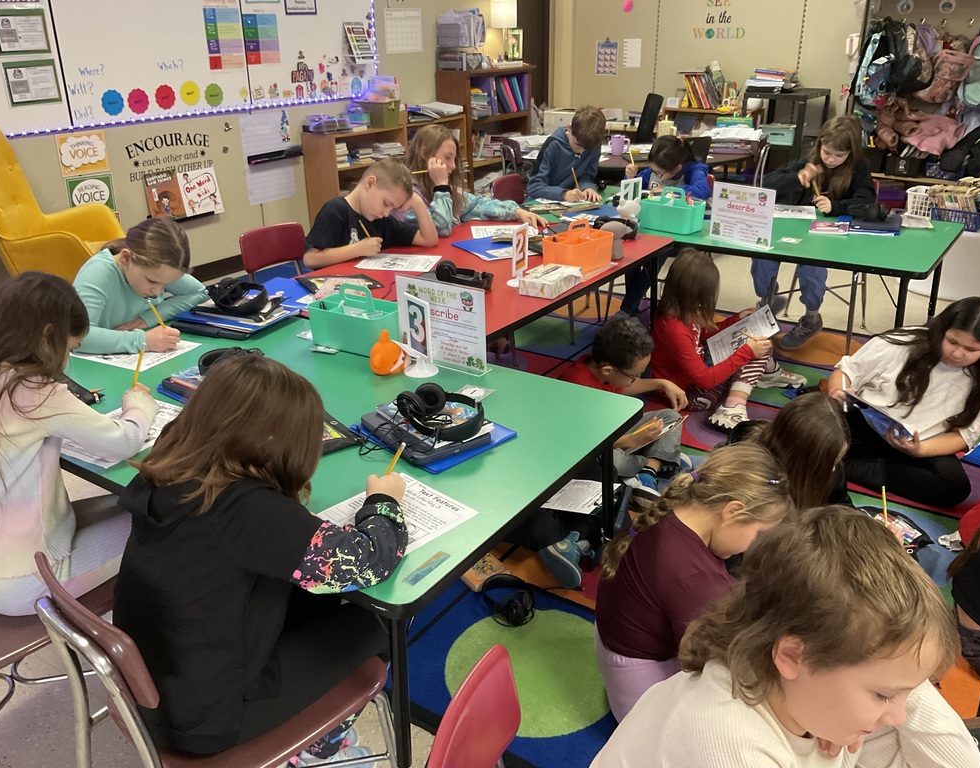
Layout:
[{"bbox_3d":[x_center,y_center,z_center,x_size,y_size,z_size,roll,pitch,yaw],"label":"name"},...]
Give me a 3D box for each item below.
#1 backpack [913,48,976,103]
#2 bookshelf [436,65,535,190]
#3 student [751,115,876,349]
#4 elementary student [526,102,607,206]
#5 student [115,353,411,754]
[{"bbox_3d":[3.179,-2.151,6.000,0.380,0.380,0.220,11,25,26],"label":"backpack"},{"bbox_3d":[-0.021,-2.103,7.376,0.310,1.118,1.000,14,27,31],"label":"bookshelf"},{"bbox_3d":[1.544,-0.720,4.016,0.480,1.045,0.580,13,26,29],"label":"student"},{"bbox_3d":[0.344,-0.862,4.439,0.500,1.090,0.620,-11,25,-22],"label":"elementary student"},{"bbox_3d":[-0.407,0.428,1.573,0.600,0.970,0.510,-22,31,-40],"label":"student"}]

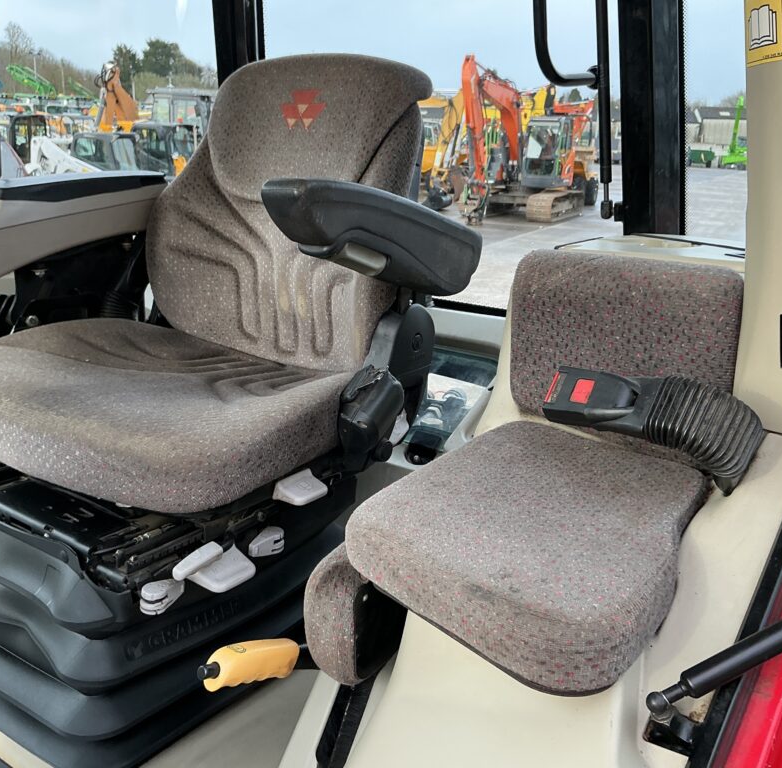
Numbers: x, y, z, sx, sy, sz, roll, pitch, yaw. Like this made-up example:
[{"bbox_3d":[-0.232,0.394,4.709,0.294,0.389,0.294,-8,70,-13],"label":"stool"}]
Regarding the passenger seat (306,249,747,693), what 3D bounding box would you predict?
[{"bbox_3d":[0.180,0.080,1.045,0.410,0.450,0.430,16,22,39],"label":"passenger seat"}]

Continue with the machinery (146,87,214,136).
[{"bbox_3d":[-4.700,-5.000,18.800,2.100,2.800,3.800,-1,17,-8],"label":"machinery"}]

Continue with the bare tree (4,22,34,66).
[{"bbox_3d":[-58.463,-52.813,130.000,4.800,8.000,4.800,1,17,0],"label":"bare tree"}]

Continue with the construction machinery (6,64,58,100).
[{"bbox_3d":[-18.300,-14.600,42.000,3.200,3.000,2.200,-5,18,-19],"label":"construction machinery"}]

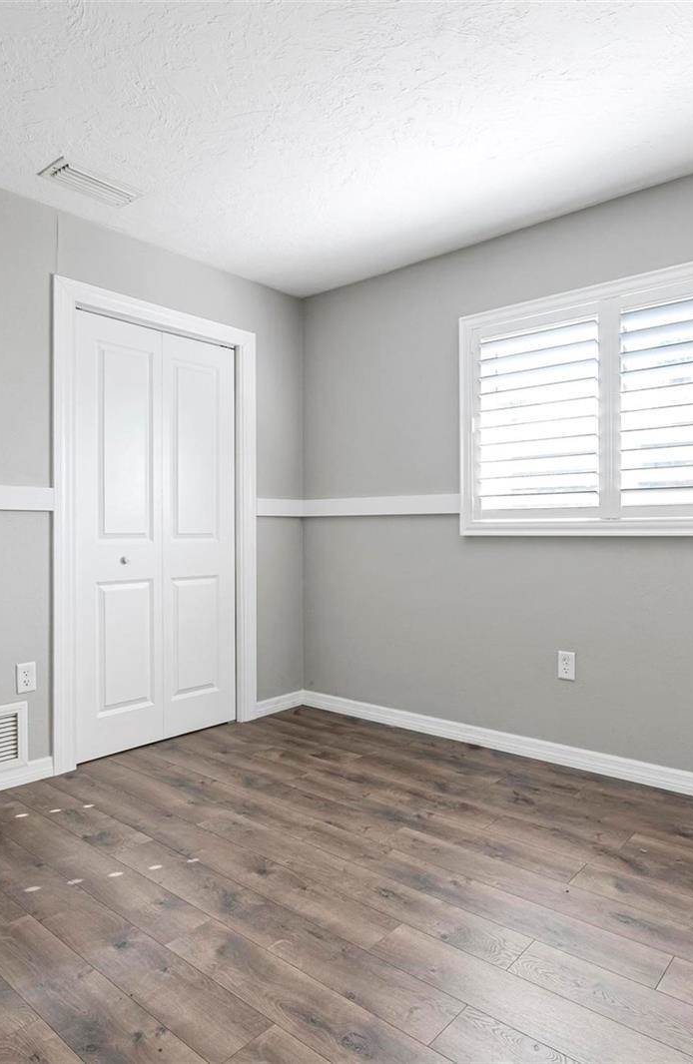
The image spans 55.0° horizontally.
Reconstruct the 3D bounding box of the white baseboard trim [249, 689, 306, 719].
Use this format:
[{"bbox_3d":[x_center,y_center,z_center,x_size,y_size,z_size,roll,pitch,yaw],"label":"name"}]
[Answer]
[{"bbox_3d":[-0.385,0.957,3.705,0.016,0.086,0.418,0,0,41],"label":"white baseboard trim"}]

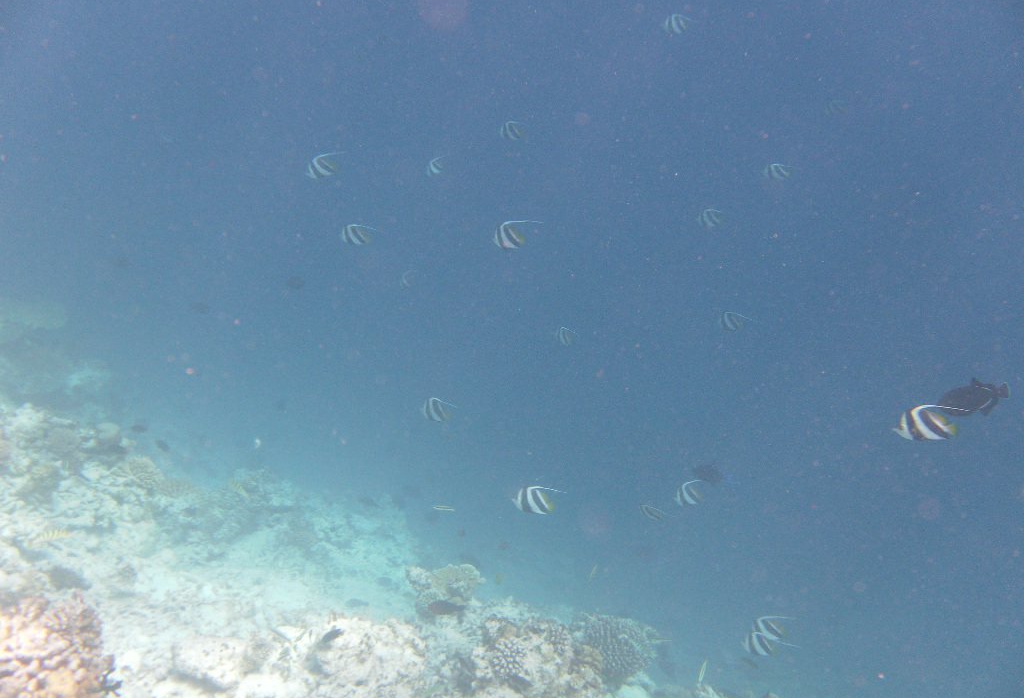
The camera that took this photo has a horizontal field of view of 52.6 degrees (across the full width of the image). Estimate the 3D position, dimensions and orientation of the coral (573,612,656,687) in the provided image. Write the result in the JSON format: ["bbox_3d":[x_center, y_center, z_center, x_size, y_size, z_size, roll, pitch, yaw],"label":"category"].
[{"bbox_3d":[0.360,1.045,3.630,0.285,0.250,0.242,0,6,0],"label":"coral"}]

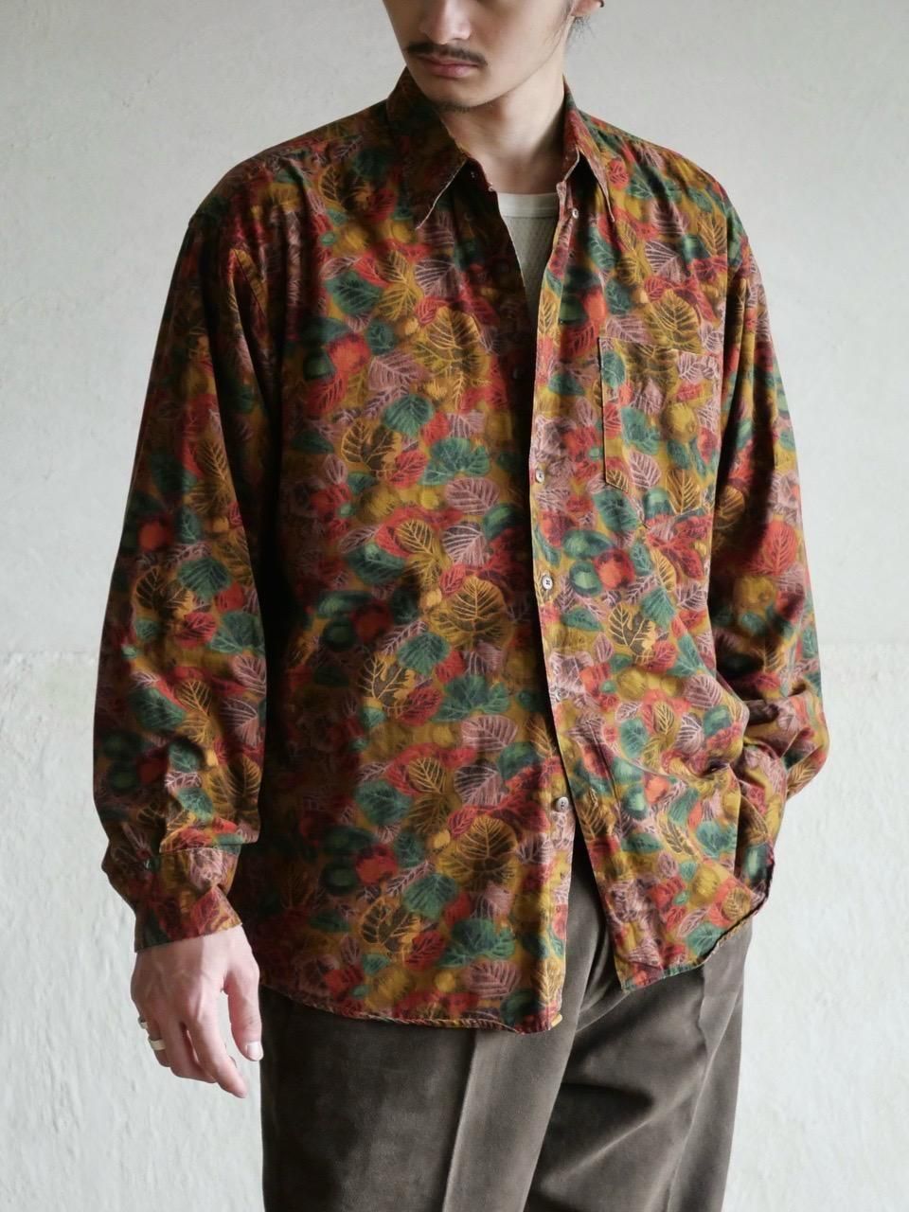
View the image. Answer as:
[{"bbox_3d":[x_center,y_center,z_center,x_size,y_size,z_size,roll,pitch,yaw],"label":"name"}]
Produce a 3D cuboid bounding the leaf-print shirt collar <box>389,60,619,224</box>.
[{"bbox_3d":[0.038,-0.373,2.960,0.180,0.135,0.155,-1,3,-27],"label":"leaf-print shirt collar"}]

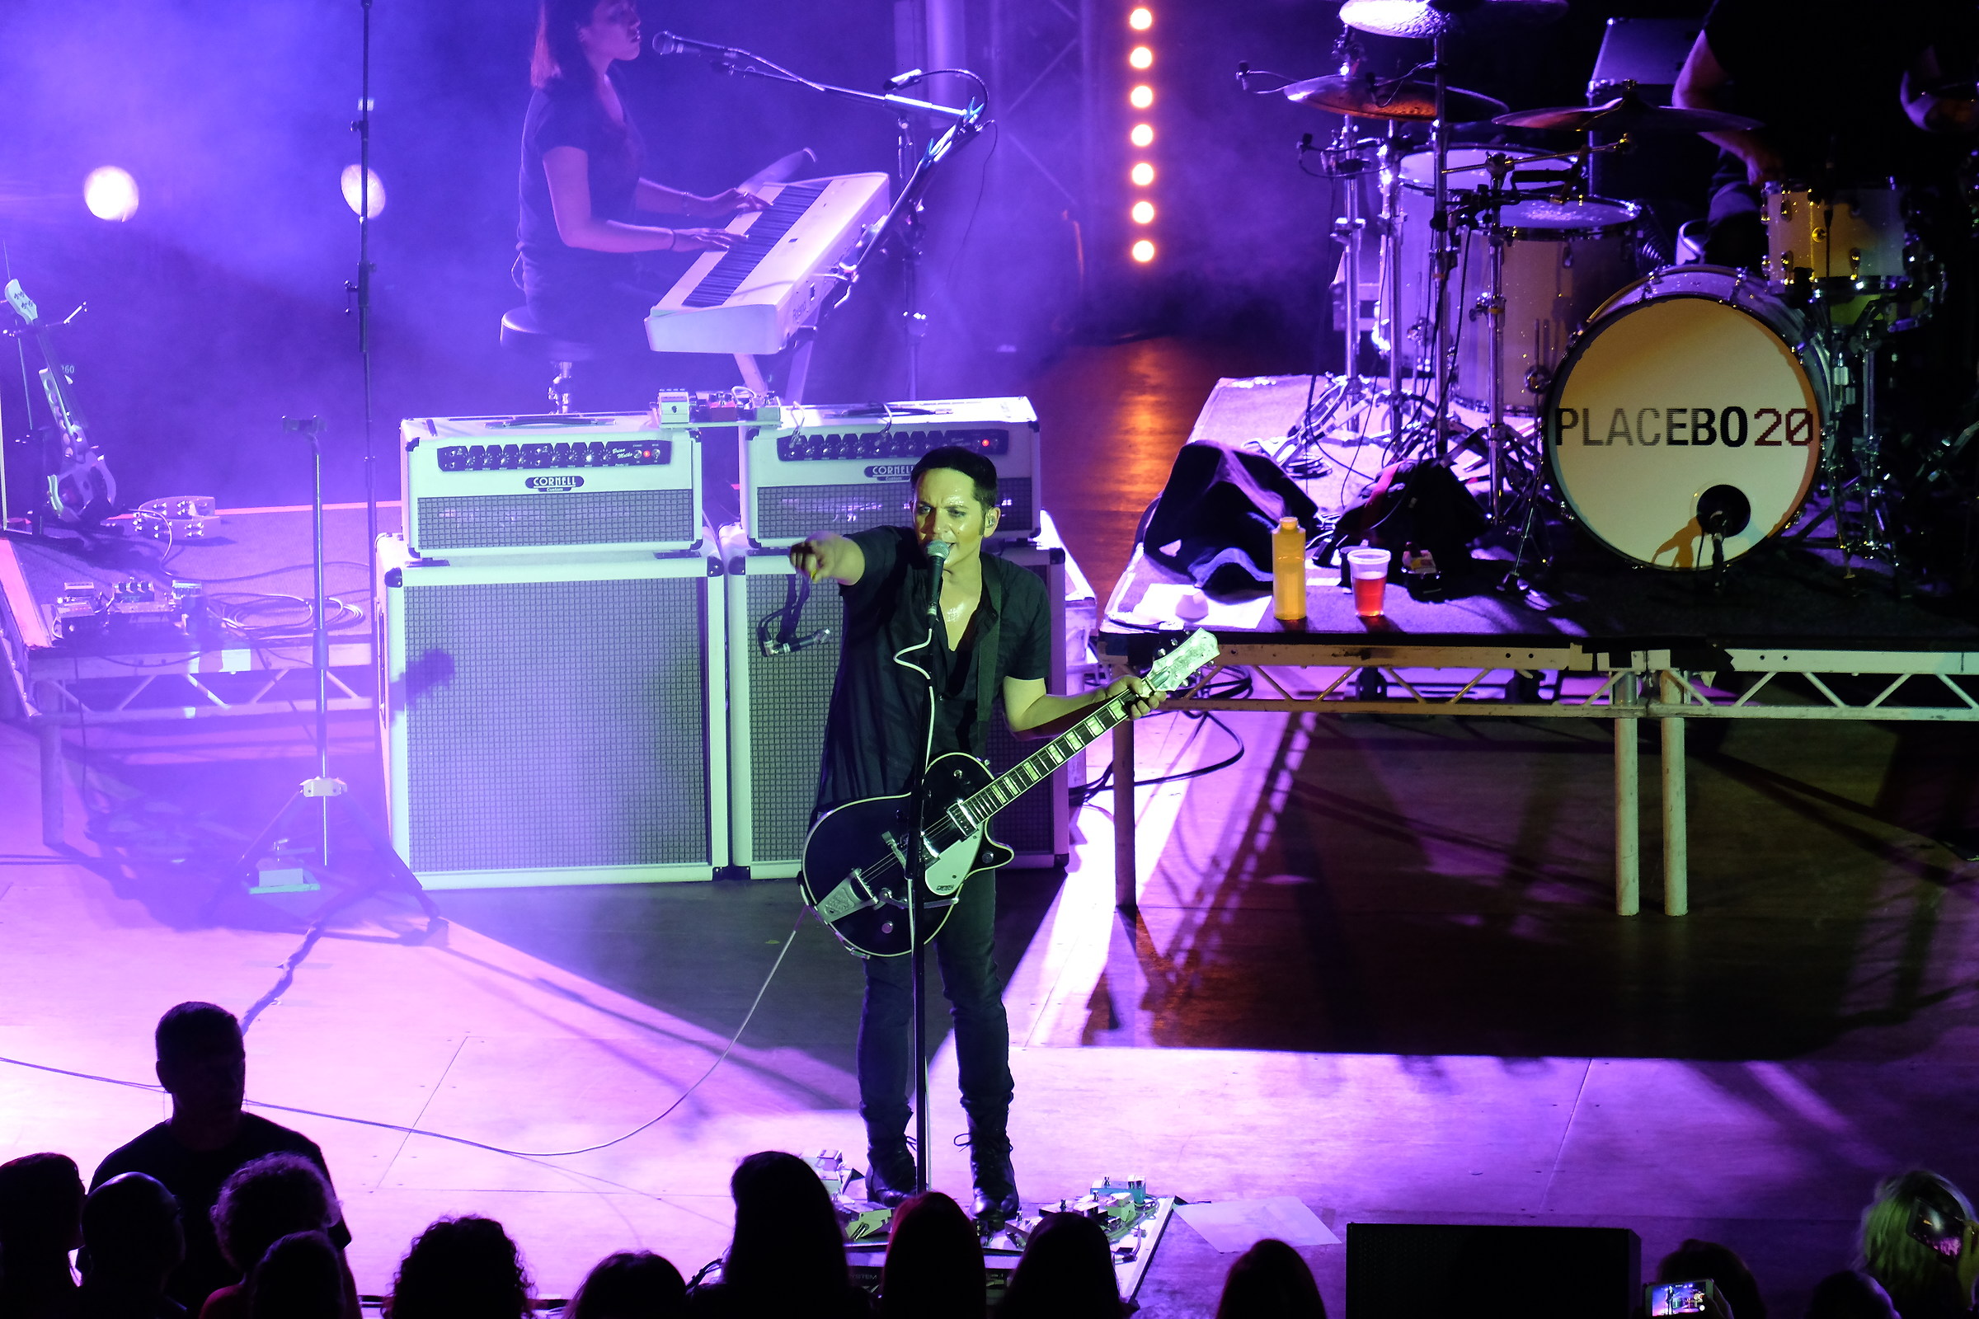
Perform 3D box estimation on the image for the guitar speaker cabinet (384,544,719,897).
[{"bbox_3d":[-0.977,0.100,37.163,0.754,0.745,0.355,-2,14,-4],"label":"guitar speaker cabinet"}]

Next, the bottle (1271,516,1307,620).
[{"bbox_3d":[0.666,-0.207,36.696,0.074,0.228,0.074,-1,14,0],"label":"bottle"}]

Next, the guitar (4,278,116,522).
[{"bbox_3d":[-2.157,-0.597,38.375,0.100,0.600,0.200,-11,4,42],"label":"guitar"}]

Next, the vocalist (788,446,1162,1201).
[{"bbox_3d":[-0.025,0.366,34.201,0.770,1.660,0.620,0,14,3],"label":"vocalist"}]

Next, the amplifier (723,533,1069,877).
[{"bbox_3d":[-0.214,0.077,37.211,0.754,0.745,0.355,-2,14,-4],"label":"amplifier"}]

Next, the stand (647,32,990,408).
[{"bbox_3d":[-0.400,-0.874,39.859,0.850,1.290,0.500,1,14,8],"label":"stand"}]

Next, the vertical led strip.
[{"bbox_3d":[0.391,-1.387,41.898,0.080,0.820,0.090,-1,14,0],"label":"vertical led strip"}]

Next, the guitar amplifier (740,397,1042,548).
[{"bbox_3d":[-0.228,-0.420,37.086,0.665,0.280,0.228,-2,14,-4],"label":"guitar amplifier"}]

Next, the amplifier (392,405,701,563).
[{"bbox_3d":[-0.985,-0.397,37.039,0.665,0.280,0.228,-2,14,-4],"label":"amplifier"}]

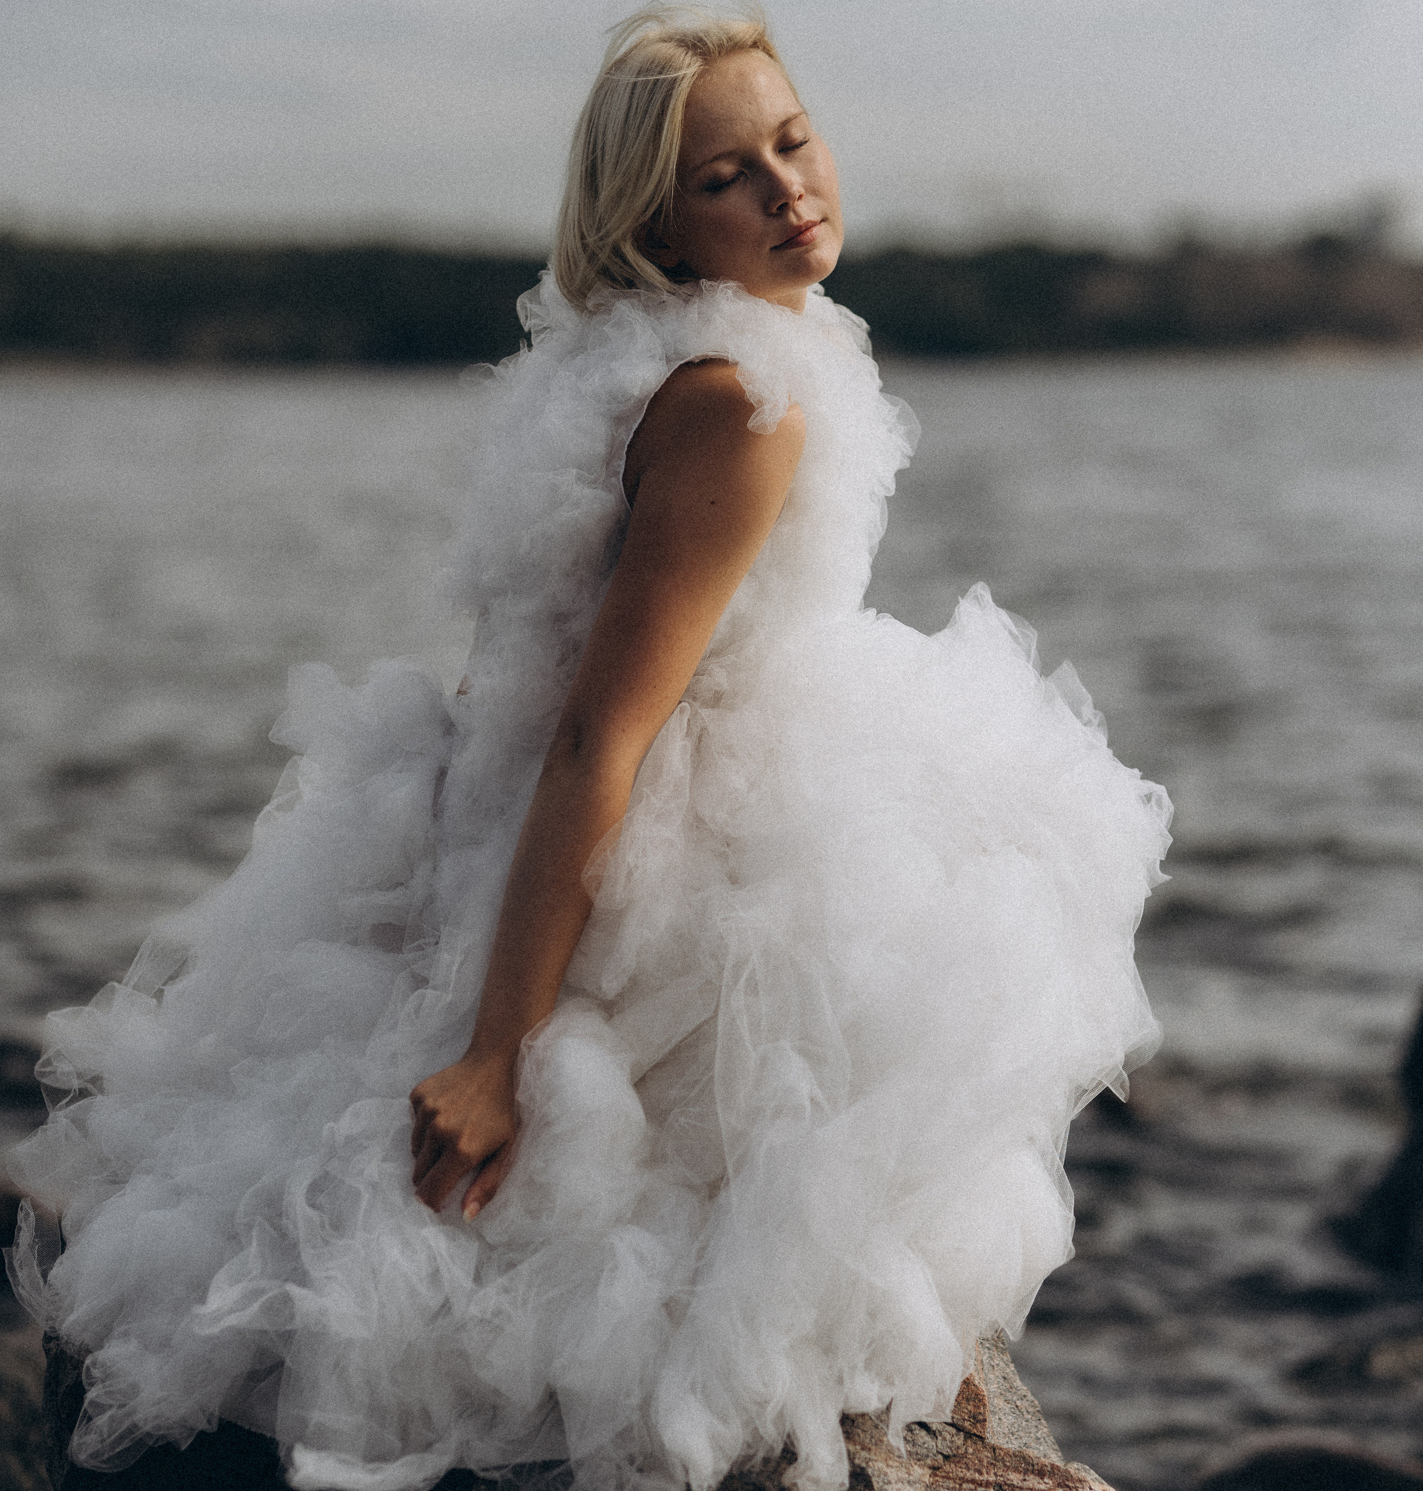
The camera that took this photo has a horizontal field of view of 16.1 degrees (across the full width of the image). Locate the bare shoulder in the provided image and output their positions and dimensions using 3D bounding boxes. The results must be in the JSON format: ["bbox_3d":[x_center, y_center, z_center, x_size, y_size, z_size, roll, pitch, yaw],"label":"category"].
[{"bbox_3d":[0.003,-0.243,3.880,0.130,0.112,0.115,1,5,12],"label":"bare shoulder"}]

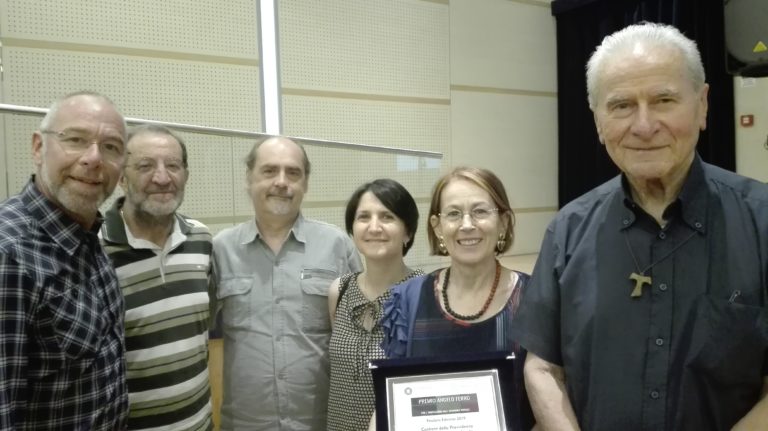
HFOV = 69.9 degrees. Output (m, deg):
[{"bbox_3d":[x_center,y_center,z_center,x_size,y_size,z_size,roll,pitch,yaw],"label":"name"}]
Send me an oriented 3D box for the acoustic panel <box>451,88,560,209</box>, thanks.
[{"bbox_3d":[1.295,-0.662,5.730,1.470,1.200,0.050,-3,3,-29],"label":"acoustic panel"}]

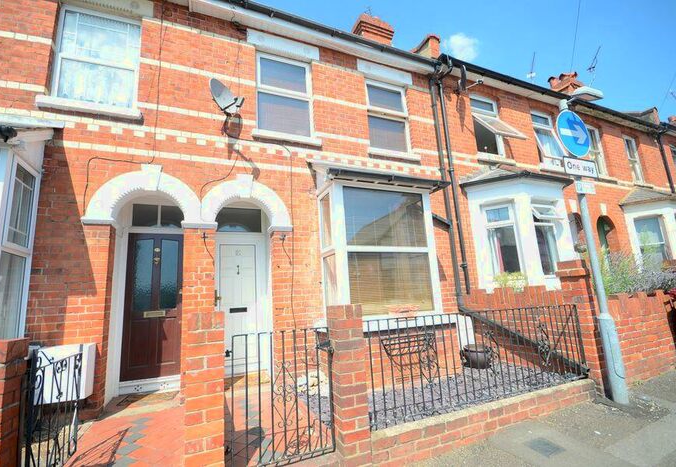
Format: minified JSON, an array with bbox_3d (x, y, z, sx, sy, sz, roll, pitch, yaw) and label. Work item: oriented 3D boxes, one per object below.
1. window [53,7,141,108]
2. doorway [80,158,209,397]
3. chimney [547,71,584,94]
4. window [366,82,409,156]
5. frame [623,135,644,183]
[{"bbox_3d":[-3.085,-2.266,3.799,0.880,1.300,0.120,1,-10,-23],"label":"window"},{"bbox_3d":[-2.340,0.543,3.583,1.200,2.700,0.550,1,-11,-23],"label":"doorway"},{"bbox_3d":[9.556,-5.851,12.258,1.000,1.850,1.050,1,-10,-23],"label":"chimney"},{"bbox_3d":[0.923,-2.137,5.398,0.870,1.360,0.120,1,-11,-23],"label":"window"},{"bbox_3d":[8.970,-2.243,8.899,0.850,1.510,0.120,1,-10,-23],"label":"frame"}]

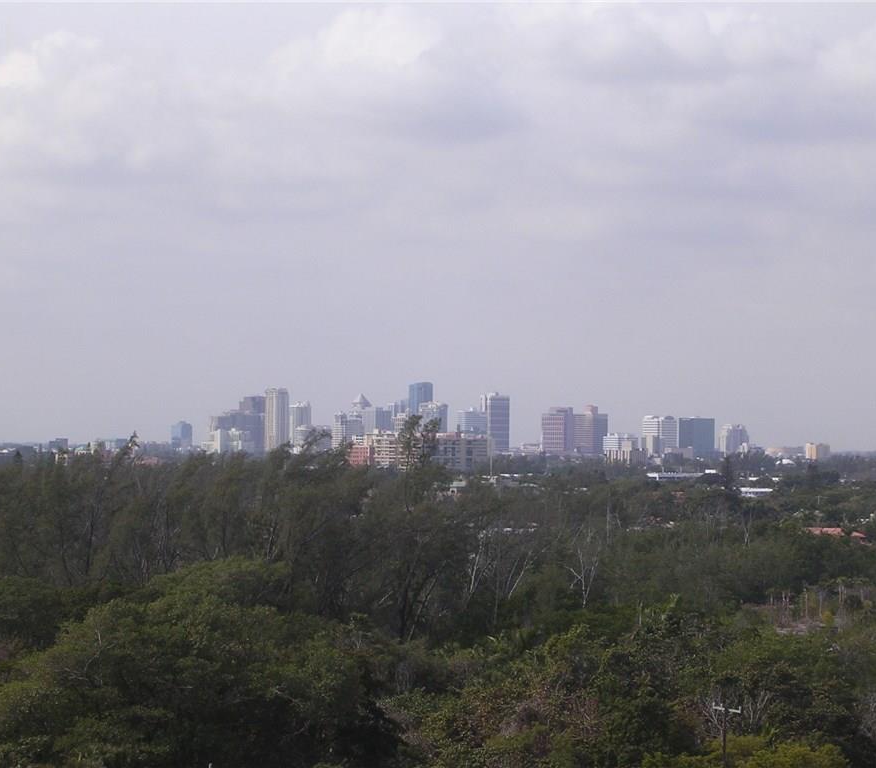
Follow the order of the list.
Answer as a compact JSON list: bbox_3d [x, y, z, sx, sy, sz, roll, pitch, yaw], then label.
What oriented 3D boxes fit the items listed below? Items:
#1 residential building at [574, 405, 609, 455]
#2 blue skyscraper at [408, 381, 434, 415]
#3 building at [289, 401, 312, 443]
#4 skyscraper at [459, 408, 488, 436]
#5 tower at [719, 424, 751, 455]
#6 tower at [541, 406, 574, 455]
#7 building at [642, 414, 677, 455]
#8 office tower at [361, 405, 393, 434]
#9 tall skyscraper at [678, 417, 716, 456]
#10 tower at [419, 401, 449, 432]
[{"bbox_3d":[251.680,82.980,5593.740,44.300,95.380,34.440,0,-1,45],"label":"residential building"},{"bbox_3d":[-26.400,64.900,5450.000,25.000,136.300,32.000,0,-1,45],"label":"blue skyscraper"},{"bbox_3d":[-220.300,80.200,5430.000,22.000,101.400,35.000,0,-1,45],"label":"building"},{"bbox_3d":[55.840,84.270,5499.080,45.590,86.120,21.130,1,-1,-39],"label":"skyscraper"},{"bbox_3d":[467.100,100.100,5350.000,24.000,71.300,42.000,0,-1,45],"label":"tower"},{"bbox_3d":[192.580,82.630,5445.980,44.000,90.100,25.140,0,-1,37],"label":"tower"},{"bbox_3d":[330.300,87.400,5050.000,37.000,84.200,38.000,0,-1,45],"label":"building"},{"bbox_3d":[-106.580,88.230,5998.410,39.140,91.860,35.670,1,-1,-41],"label":"office tower"},{"bbox_3d":[387.480,87.070,5084.510,41.490,72.730,34.280,1,-1,-36],"label":"tall skyscraper"},{"bbox_3d":[-6.750,78.340,5499.450,41.150,96.870,22.640,0,-1,40],"label":"tower"}]

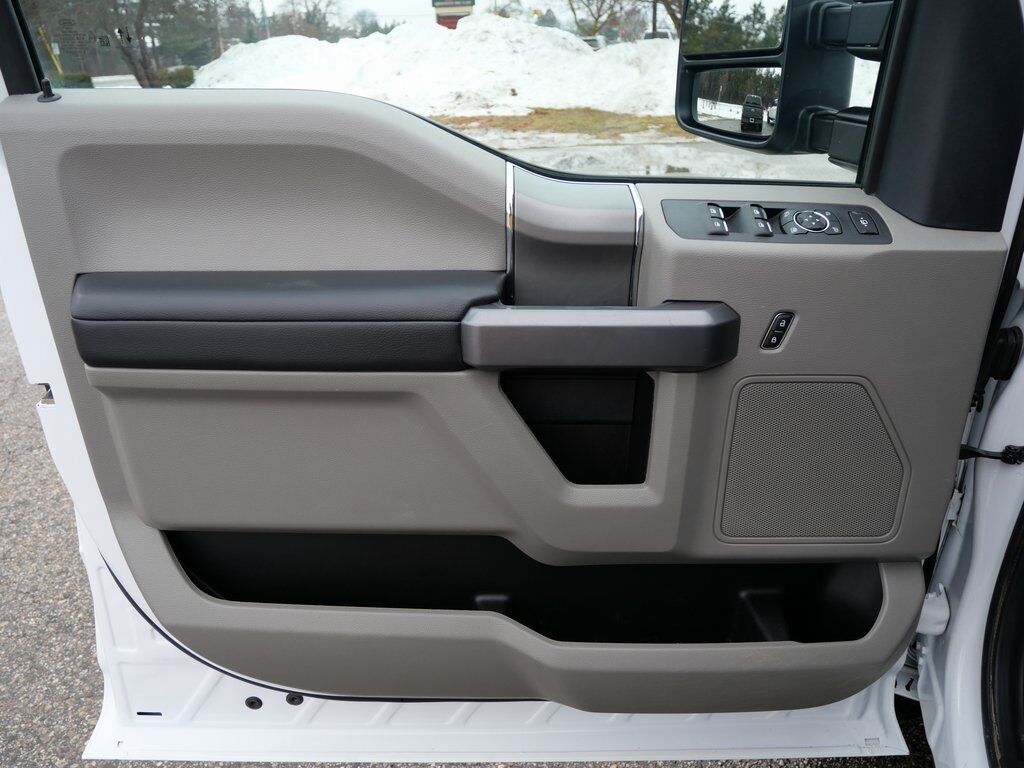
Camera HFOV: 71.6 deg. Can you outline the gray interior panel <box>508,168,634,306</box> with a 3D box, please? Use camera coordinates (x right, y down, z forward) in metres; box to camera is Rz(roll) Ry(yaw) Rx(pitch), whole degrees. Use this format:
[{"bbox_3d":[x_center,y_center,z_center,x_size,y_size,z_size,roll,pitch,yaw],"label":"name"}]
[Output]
[{"bbox_3d":[0.060,-0.145,0.714,0.125,0.132,0.070,0,24,0],"label":"gray interior panel"}]

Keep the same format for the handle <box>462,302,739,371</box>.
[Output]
[{"bbox_3d":[0.080,-0.050,0.672,0.253,0.050,0.065,0,24,0],"label":"handle"}]

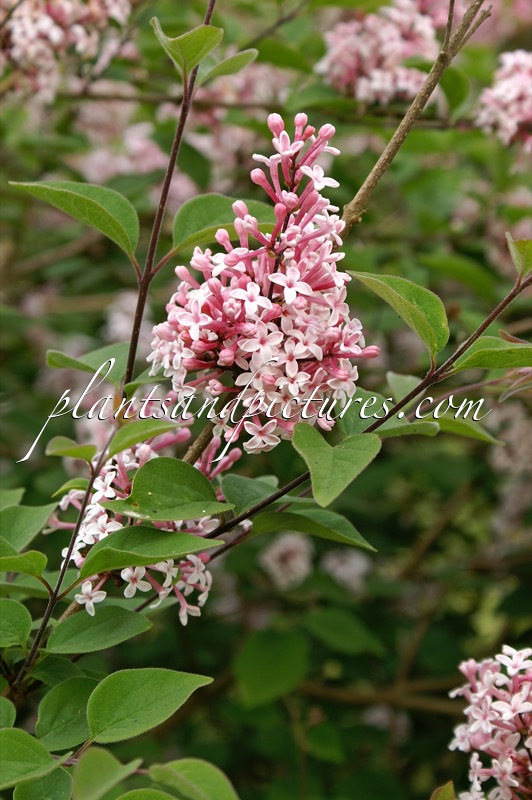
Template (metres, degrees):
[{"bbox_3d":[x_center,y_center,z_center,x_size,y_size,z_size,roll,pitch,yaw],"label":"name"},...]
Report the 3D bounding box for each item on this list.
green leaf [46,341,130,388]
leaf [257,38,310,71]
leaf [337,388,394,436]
[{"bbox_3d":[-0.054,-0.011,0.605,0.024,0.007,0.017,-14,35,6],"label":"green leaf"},{"bbox_3d":[0.007,-0.139,0.800,0.022,0.007,0.014,22,39,12],"label":"leaf"},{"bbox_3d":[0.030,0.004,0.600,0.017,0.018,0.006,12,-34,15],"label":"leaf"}]

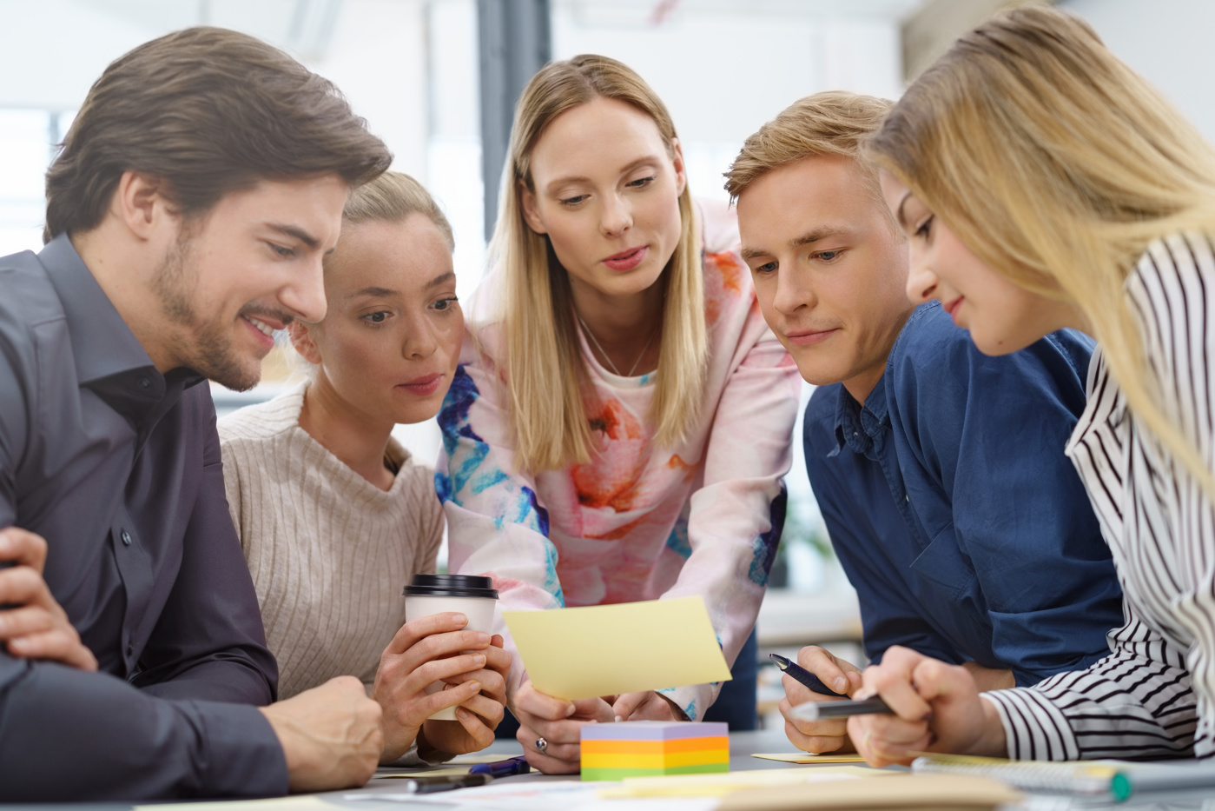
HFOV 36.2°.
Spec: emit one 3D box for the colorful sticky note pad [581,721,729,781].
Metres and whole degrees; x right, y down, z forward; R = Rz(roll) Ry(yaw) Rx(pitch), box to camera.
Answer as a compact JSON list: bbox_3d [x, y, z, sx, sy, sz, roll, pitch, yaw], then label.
[{"bbox_3d":[0.035,0.250,1.341,0.076,0.039,0.076,-7,-10,40],"label":"colorful sticky note pad"}]

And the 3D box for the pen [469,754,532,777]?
[{"bbox_3d":[-0.076,0.276,1.421,0.012,0.013,0.140,-4,-8,21],"label":"pen"}]

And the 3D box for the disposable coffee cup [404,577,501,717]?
[{"bbox_3d":[-0.133,0.203,1.555,0.081,0.121,0.081,3,-6,-6],"label":"disposable coffee cup"}]

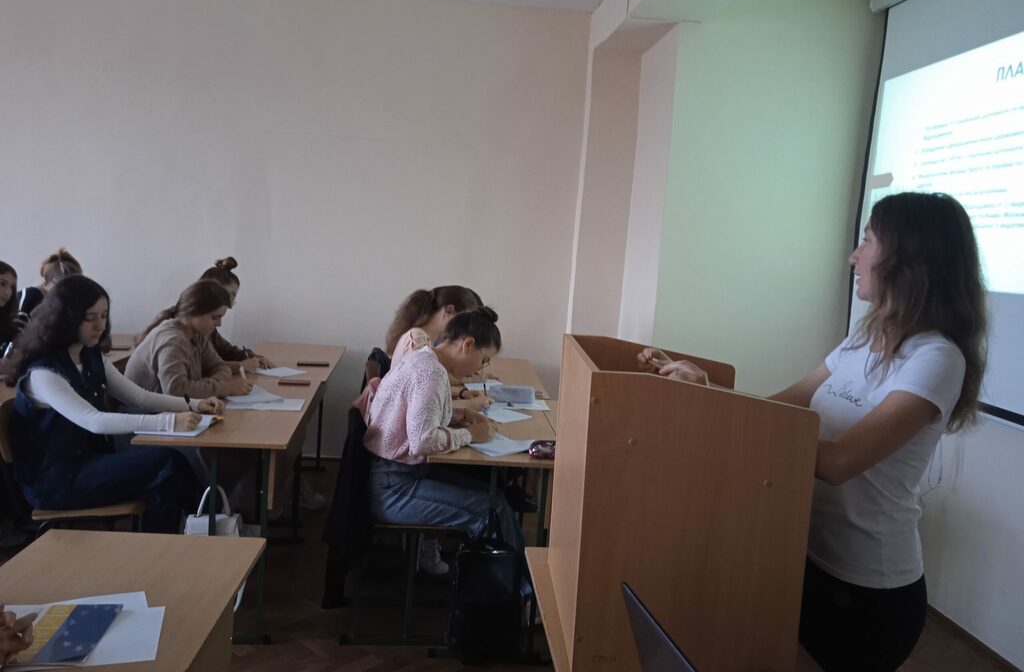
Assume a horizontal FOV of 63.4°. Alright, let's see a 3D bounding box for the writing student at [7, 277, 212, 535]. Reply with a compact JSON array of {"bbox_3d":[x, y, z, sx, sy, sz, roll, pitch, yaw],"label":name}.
[{"bbox_3d":[-1.484,0.433,3.082,0.730,1.300,0.520,3,8,-5],"label":"writing student"}]

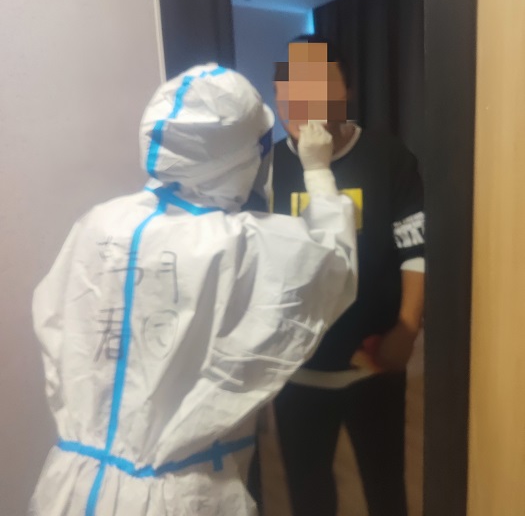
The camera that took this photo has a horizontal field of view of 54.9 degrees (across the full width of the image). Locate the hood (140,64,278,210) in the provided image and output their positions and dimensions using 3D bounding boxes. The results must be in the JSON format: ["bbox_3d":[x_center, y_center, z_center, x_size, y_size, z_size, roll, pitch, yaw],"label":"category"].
[{"bbox_3d":[-0.111,-0.243,1.020,0.265,0.285,0.240,-13,14,-40],"label":"hood"}]

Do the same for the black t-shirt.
[{"bbox_3d":[0.194,-0.015,1.360,0.500,0.660,0.280,-1,11,12],"label":"black t-shirt"}]

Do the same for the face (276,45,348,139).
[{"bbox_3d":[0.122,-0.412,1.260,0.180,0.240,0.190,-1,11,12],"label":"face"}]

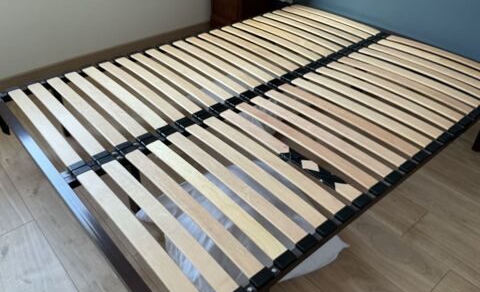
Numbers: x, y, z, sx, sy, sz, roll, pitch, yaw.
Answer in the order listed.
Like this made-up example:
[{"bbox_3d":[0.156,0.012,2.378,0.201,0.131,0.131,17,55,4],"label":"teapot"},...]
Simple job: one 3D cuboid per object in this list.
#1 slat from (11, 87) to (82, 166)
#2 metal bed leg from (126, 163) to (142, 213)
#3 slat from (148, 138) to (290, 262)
[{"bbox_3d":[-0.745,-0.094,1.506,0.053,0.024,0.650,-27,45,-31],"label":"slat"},{"bbox_3d":[-0.392,0.152,1.492,0.037,0.264,0.037,-27,45,-31],"label":"metal bed leg"},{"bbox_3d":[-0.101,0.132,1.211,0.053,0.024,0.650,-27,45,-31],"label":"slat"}]

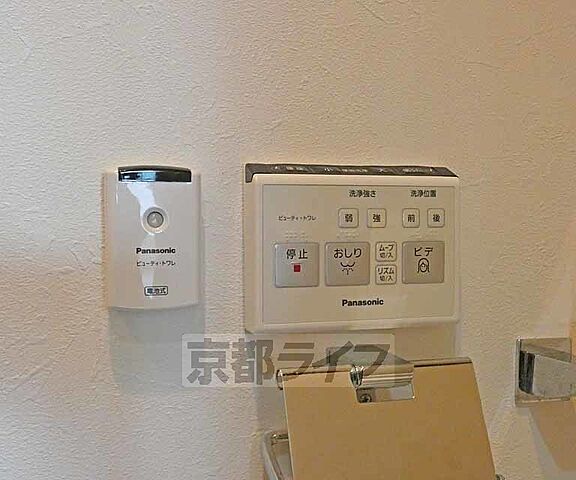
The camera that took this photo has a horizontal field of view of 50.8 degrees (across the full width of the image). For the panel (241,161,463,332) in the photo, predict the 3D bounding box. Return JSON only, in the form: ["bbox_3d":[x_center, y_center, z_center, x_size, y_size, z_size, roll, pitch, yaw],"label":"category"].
[{"bbox_3d":[0.048,0.004,0.453,0.156,0.118,0.027,-1,4,-10],"label":"panel"}]

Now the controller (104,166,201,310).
[{"bbox_3d":[-0.095,-0.002,0.428,0.064,0.098,0.025,-1,4,-10],"label":"controller"}]

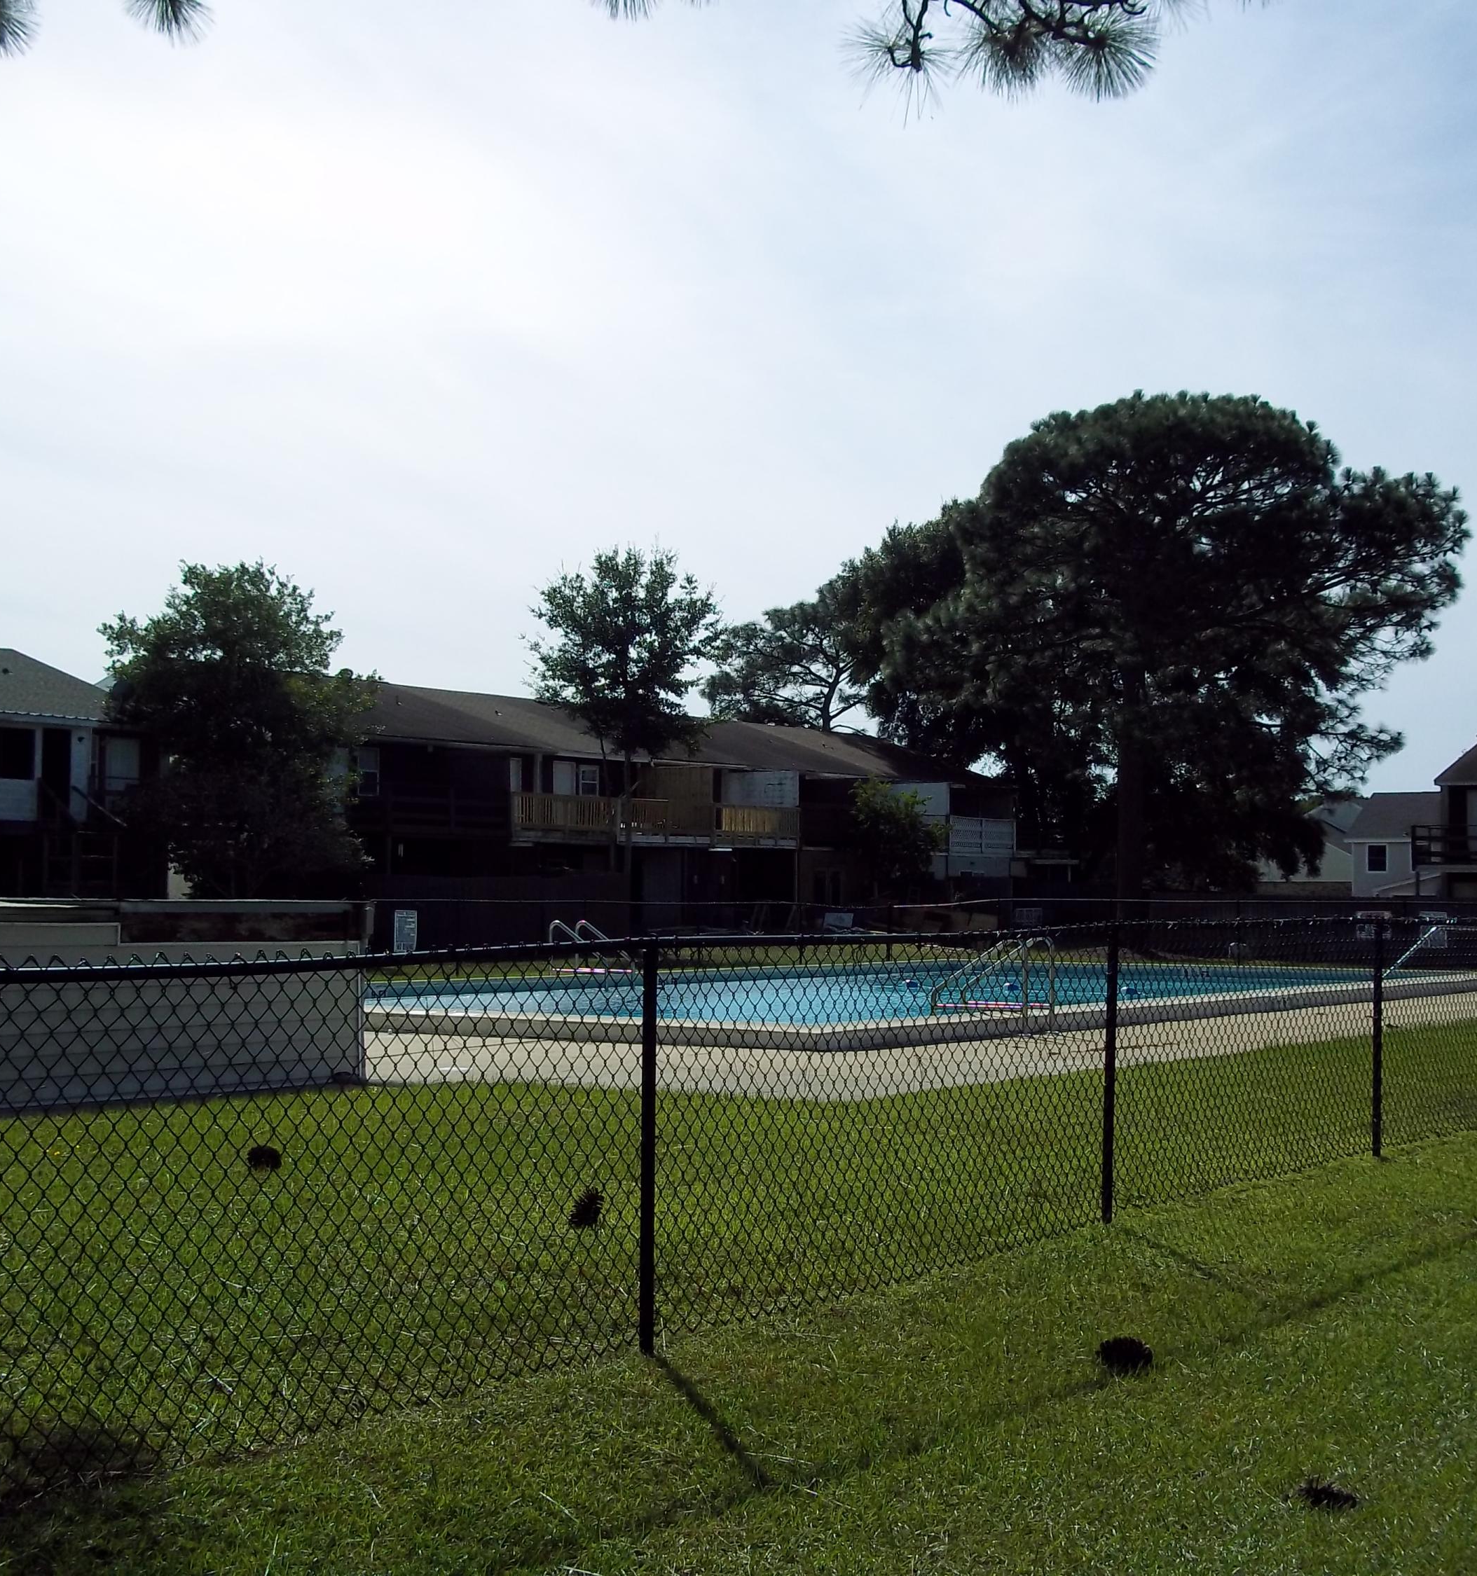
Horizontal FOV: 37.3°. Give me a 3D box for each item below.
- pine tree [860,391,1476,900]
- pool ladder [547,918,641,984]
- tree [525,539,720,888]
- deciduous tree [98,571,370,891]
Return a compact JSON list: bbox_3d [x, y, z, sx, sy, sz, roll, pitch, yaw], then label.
[{"bbox_3d":[8.514,-2.410,44.216,12.000,11.190,11.000,0,-2,11],"label":"pine tree"},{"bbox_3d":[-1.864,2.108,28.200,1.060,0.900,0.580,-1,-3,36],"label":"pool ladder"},{"bbox_3d":[-2.922,-1.138,57.195,4.900,10.290,4.800,1,-2,-3],"label":"tree"},{"bbox_3d":[-10.189,-0.641,44.642,5.400,7.930,5.200,1,-2,-13],"label":"deciduous tree"}]

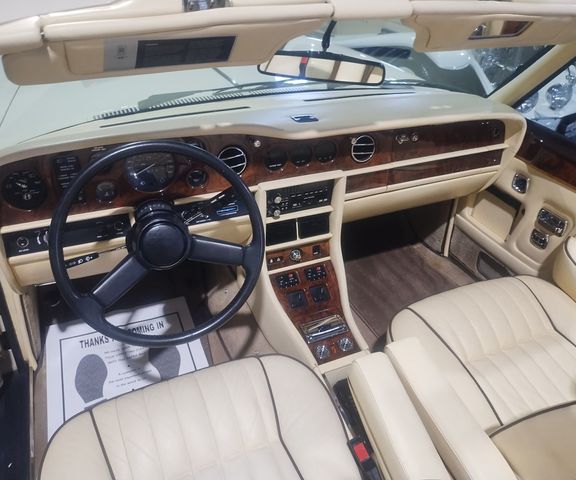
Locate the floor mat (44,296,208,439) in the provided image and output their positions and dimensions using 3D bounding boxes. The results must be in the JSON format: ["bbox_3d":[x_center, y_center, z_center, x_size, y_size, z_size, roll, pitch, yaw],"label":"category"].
[{"bbox_3d":[-0.458,0.370,1.340,0.432,0.006,0.520,-12,36,-21],"label":"floor mat"}]

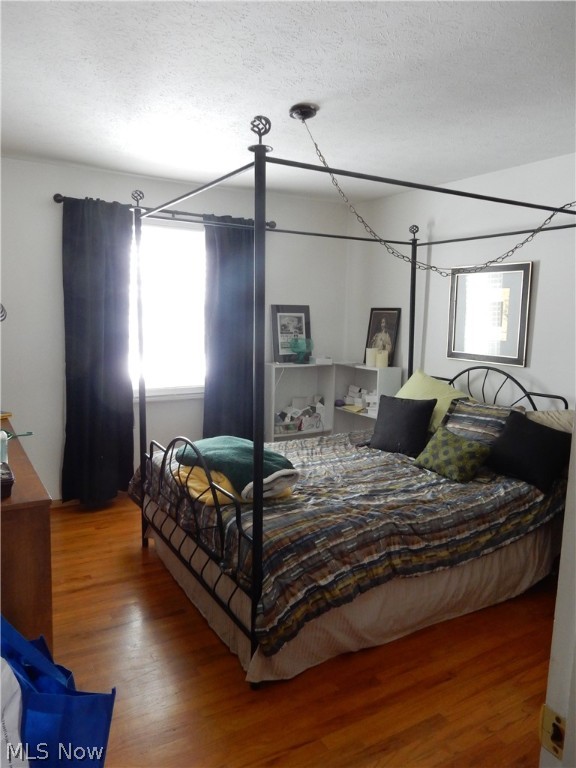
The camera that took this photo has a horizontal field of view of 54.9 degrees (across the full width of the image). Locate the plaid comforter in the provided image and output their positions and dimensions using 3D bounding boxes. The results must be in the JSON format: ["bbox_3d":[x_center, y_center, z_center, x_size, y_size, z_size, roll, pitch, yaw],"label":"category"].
[{"bbox_3d":[0.375,0.687,3.278,2.070,0.440,1.670,-4,9,-31],"label":"plaid comforter"}]

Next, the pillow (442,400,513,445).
[{"bbox_3d":[1.191,0.292,3.577,0.150,0.400,0.560,32,-11,-30],"label":"pillow"}]

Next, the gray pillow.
[{"bbox_3d":[0.765,0.261,3.645,0.410,0.390,0.140,7,-16,46],"label":"gray pillow"}]

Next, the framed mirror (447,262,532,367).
[{"bbox_3d":[1.396,-0.482,3.871,0.035,0.675,0.681,-4,9,-31],"label":"framed mirror"}]

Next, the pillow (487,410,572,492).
[{"bbox_3d":[1.308,0.360,3.034,0.140,0.380,0.410,20,6,-37],"label":"pillow"}]

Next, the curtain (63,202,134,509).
[{"bbox_3d":[-1.364,-0.193,4.023,0.505,2.155,0.130,-4,9,-31],"label":"curtain"}]

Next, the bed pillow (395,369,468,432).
[{"bbox_3d":[0.988,0.177,3.849,0.150,0.440,0.550,24,3,-31],"label":"bed pillow"}]

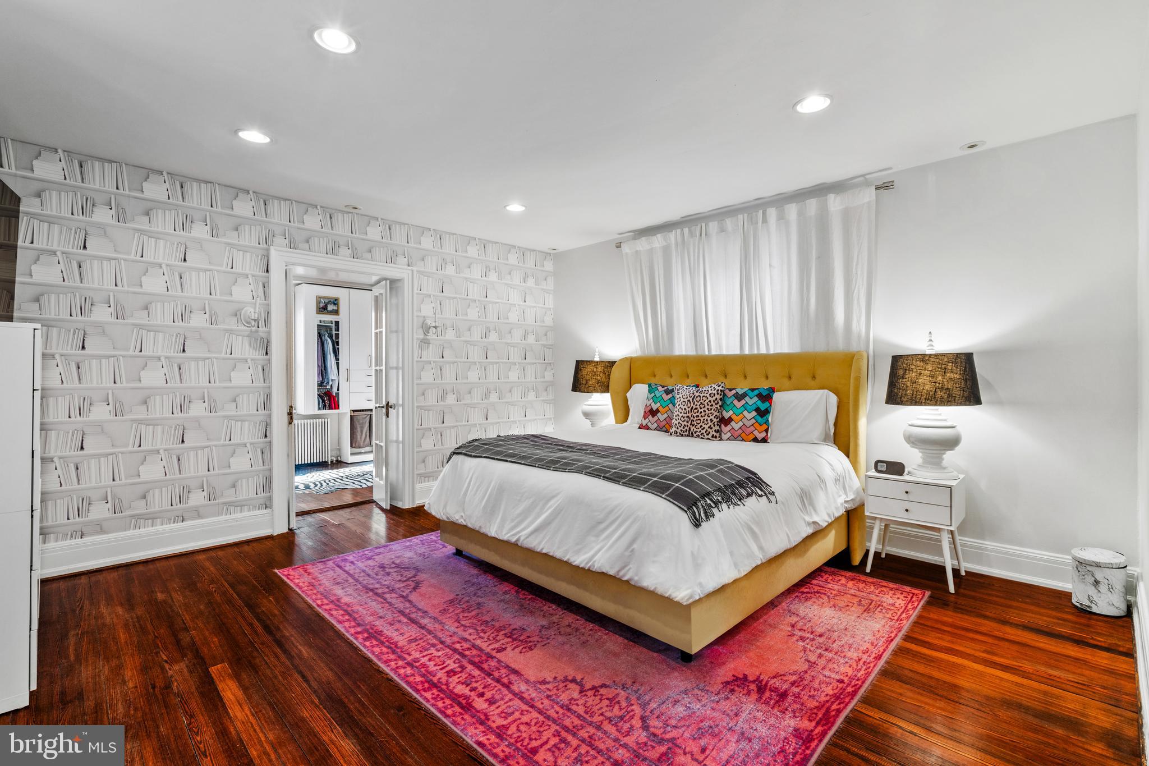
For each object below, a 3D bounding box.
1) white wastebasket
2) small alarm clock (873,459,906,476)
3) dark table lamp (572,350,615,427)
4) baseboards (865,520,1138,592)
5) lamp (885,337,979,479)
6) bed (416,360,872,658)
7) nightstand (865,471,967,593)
[{"bbox_3d":[2.788,1.054,2.714,0.275,0.287,0.208,-1,1,-43],"label":"white wastebasket"},{"bbox_3d":[1.985,0.535,3.216,0.167,0.085,0.050,1,1,39],"label":"small alarm clock"},{"bbox_3d":[0.224,0.102,5.032,0.490,0.893,0.490,0,1,0],"label":"dark table lamp"},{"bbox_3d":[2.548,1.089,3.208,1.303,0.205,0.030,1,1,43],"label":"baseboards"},{"bbox_3d":[2.212,0.131,3.159,0.492,0.893,0.492,1,1,44],"label":"lamp"},{"bbox_3d":[0.536,0.479,3.579,2.185,1.425,2.155,-1,1,-44],"label":"bed"},{"bbox_3d":[2.126,0.885,3.184,0.453,0.615,0.391,1,1,44],"label":"nightstand"}]

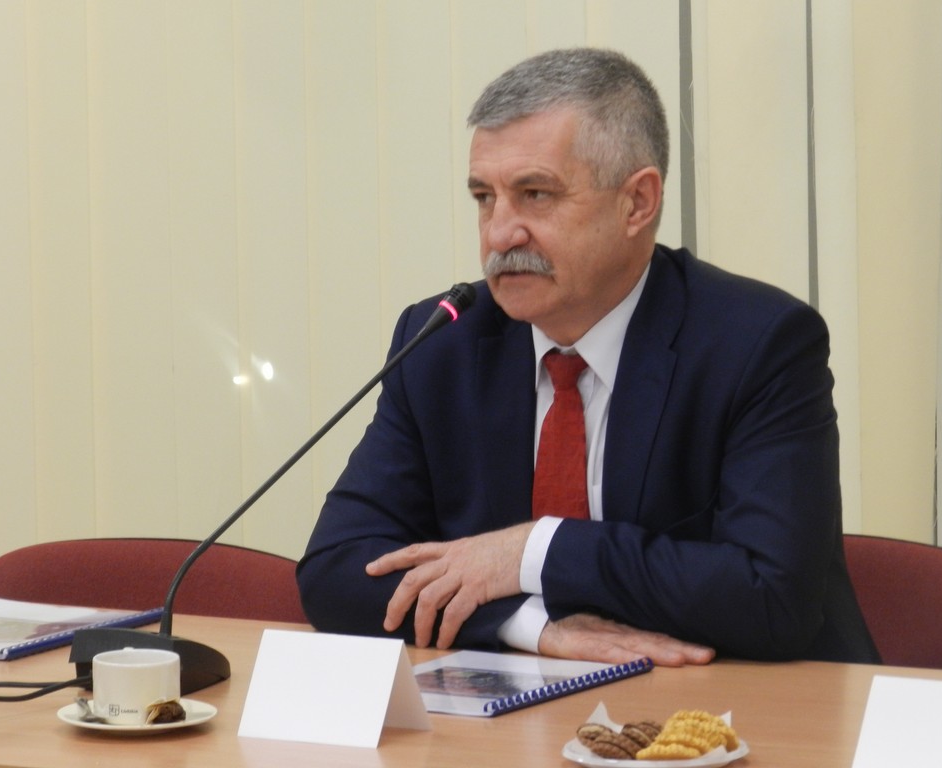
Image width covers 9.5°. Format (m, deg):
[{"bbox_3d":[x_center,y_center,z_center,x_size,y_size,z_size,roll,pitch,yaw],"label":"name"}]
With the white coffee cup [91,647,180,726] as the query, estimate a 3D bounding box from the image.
[{"bbox_3d":[-0.319,0.288,5.378,0.082,0.061,0.108,-2,8,-7],"label":"white coffee cup"}]

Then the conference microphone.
[{"bbox_3d":[-0.199,0.101,5.538,0.401,0.404,0.134,2,8,22],"label":"conference microphone"}]

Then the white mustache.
[{"bbox_3d":[0.045,-0.120,5.620,0.090,0.030,0.027,5,10,38],"label":"white mustache"}]

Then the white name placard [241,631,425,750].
[{"bbox_3d":[-0.133,0.284,5.335,0.148,0.094,0.097,3,9,27],"label":"white name placard"}]

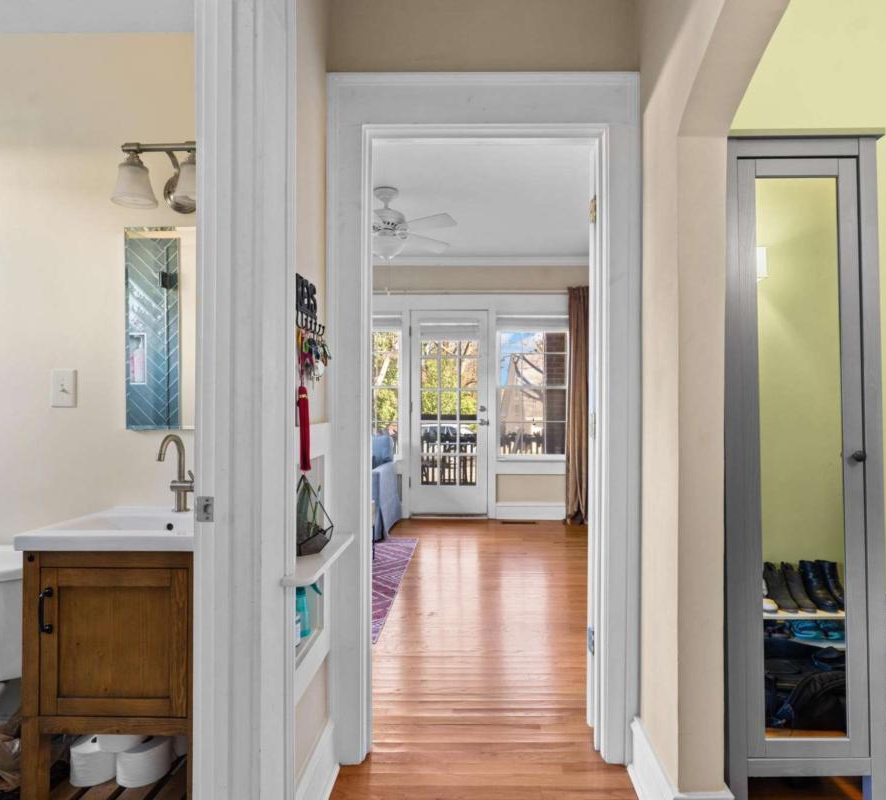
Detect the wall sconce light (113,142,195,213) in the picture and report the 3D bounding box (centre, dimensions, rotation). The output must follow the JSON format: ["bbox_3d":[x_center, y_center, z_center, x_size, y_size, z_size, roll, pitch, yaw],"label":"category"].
[{"bbox_3d":[-0.788,-0.637,1.550,0.305,0.210,0.185,0,0,0],"label":"wall sconce light"}]

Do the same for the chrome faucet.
[{"bbox_3d":[-0.775,0.217,1.550,0.095,0.235,0.155,0,0,0],"label":"chrome faucet"}]

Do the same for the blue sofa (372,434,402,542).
[{"bbox_3d":[-1.400,0.765,4.930,1.950,0.870,0.880,0,0,0],"label":"blue sofa"}]

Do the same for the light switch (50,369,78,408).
[{"bbox_3d":[-1.160,-0.034,1.632,0.073,0.116,0.015,0,0,0],"label":"light switch"}]

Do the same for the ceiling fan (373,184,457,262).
[{"bbox_3d":[-0.400,-1.190,3.600,1.060,0.490,1.060,0,0,0],"label":"ceiling fan"}]

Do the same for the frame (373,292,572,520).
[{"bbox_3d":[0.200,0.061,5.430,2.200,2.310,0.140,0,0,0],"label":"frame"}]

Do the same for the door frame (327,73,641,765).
[{"bbox_3d":[0.139,0.063,1.840,1.040,2.310,0.140,0,0,0],"label":"door frame"}]

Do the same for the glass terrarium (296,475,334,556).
[{"bbox_3d":[-0.410,0.337,1.585,0.165,0.225,0.165,0,0,0],"label":"glass terrarium"}]

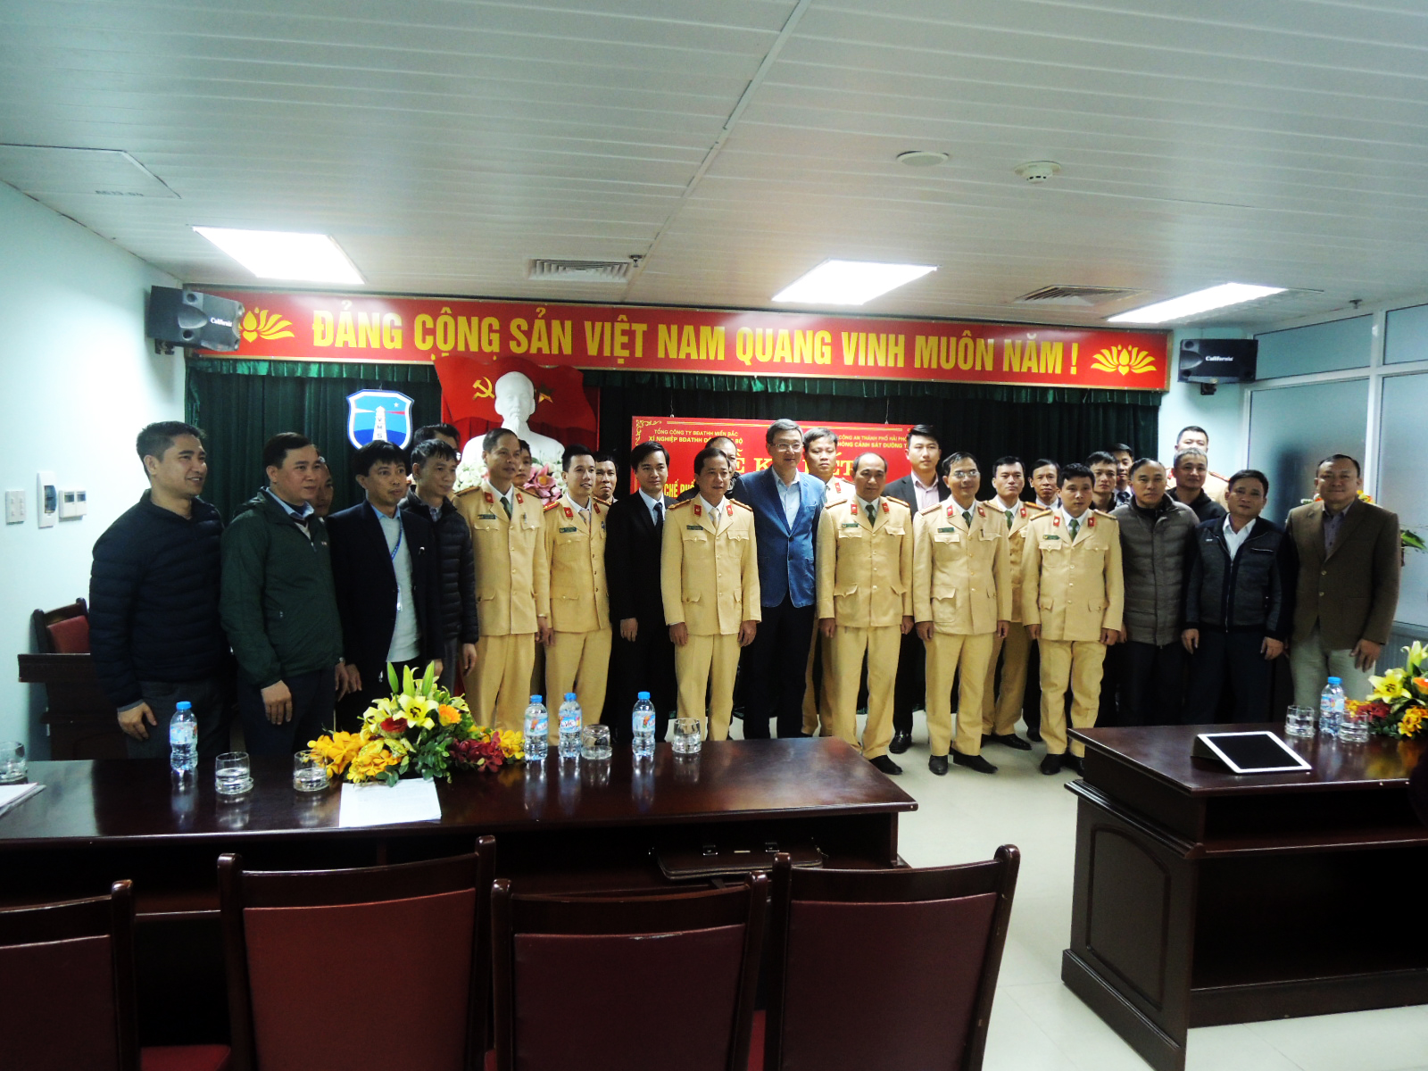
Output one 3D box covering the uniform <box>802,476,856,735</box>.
[{"bbox_3d":[0.626,0.407,5.795,0.500,1.497,0.300,1,3,3],"label":"uniform"}]

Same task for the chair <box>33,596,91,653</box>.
[{"bbox_3d":[-2.507,0.770,4.243,0.550,0.955,0.450,0,4,-9],"label":"chair"}]

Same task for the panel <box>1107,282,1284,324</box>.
[{"bbox_3d":[2.842,-1.382,5.837,0.570,0.080,1.180,0,4,-11],"label":"panel"}]

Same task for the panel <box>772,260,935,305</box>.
[{"bbox_3d":[0.733,-1.393,5.465,0.580,0.060,1.190,0,4,-11],"label":"panel"}]

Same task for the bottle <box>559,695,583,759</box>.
[{"bbox_3d":[-0.383,0.508,2.648,0.061,0.179,0.061,0,4,-11],"label":"bottle"}]

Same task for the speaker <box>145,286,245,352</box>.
[{"bbox_3d":[-2.865,-1.197,5.497,0.250,0.280,0.450,9,6,16],"label":"speaker"}]

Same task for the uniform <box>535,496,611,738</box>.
[{"bbox_3d":[-0.683,0.469,4.870,0.460,1.357,0.280,-1,4,-28],"label":"uniform"}]

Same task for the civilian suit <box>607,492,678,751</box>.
[{"bbox_3d":[-0.347,0.457,5.313,0.470,1.422,0.290,-1,4,-26],"label":"civilian suit"}]

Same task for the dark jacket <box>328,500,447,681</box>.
[{"bbox_3d":[-1.290,0.198,3.900,0.470,0.690,0.280,-2,5,-42],"label":"dark jacket"}]

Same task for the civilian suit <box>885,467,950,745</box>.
[{"bbox_3d":[1.176,0.394,5.596,0.470,1.550,0.280,2,4,12],"label":"civilian suit"}]

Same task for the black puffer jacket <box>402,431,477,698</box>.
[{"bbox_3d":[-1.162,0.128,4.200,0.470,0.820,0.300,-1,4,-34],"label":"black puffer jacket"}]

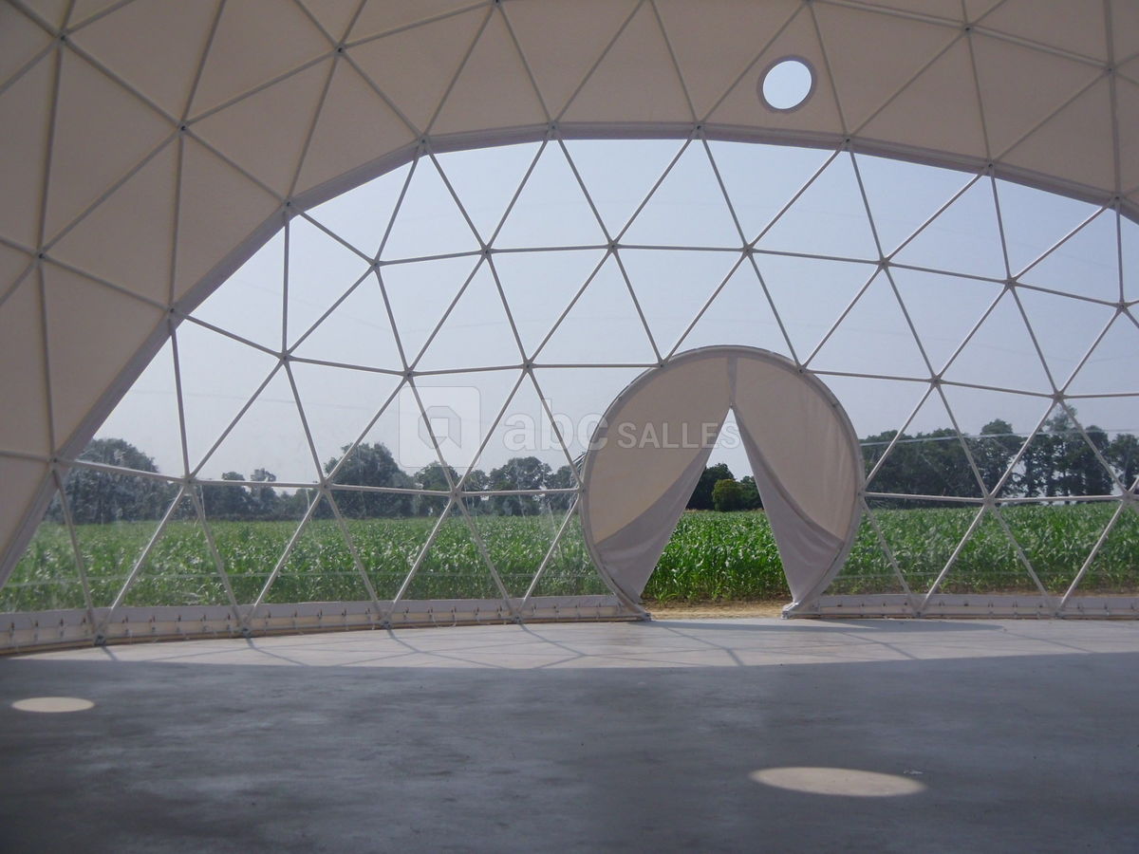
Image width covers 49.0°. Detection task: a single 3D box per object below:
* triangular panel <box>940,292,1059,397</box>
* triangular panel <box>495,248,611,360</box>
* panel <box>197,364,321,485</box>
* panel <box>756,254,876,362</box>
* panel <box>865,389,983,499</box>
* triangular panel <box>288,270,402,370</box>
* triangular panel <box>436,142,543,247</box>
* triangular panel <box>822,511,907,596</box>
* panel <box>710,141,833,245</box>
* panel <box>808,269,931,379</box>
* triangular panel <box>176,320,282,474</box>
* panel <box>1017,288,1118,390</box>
[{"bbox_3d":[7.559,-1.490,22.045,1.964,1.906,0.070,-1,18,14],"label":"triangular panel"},{"bbox_3d":[-0.386,-2.035,21.197,2.155,1.896,0.040,-7,26,-26],"label":"triangular panel"},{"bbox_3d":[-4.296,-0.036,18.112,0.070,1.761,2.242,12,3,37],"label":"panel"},{"bbox_3d":[4.275,-2.048,22.590,2.288,1.980,0.040,4,22,-6],"label":"panel"},{"bbox_3d":[6.664,0.275,23.206,2.168,2.007,0.040,2,9,6],"label":"panel"},{"bbox_3d":[-3.188,-1.688,19.250,0.040,1.494,2.186,24,12,42],"label":"triangular panel"},{"bbox_3d":[-1.429,-3.674,19.033,1.733,1.786,0.070,5,28,-40],"label":"triangular panel"},{"bbox_3d":[5.424,2.328,22.933,1.560,1.570,0.070,0,-2,1],"label":"triangular panel"},{"bbox_3d":[3.282,-4.021,21.462,2.426,1.970,0.040,2,33,-12],"label":"panel"},{"bbox_3d":[5.588,-1.894,22.687,2.291,1.939,0.040,4,19,0],"label":"panel"},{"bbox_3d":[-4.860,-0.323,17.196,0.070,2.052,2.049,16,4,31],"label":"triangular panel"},{"bbox_3d":[8.615,-1.504,22.355,1.774,1.701,0.040,14,23,12],"label":"panel"}]

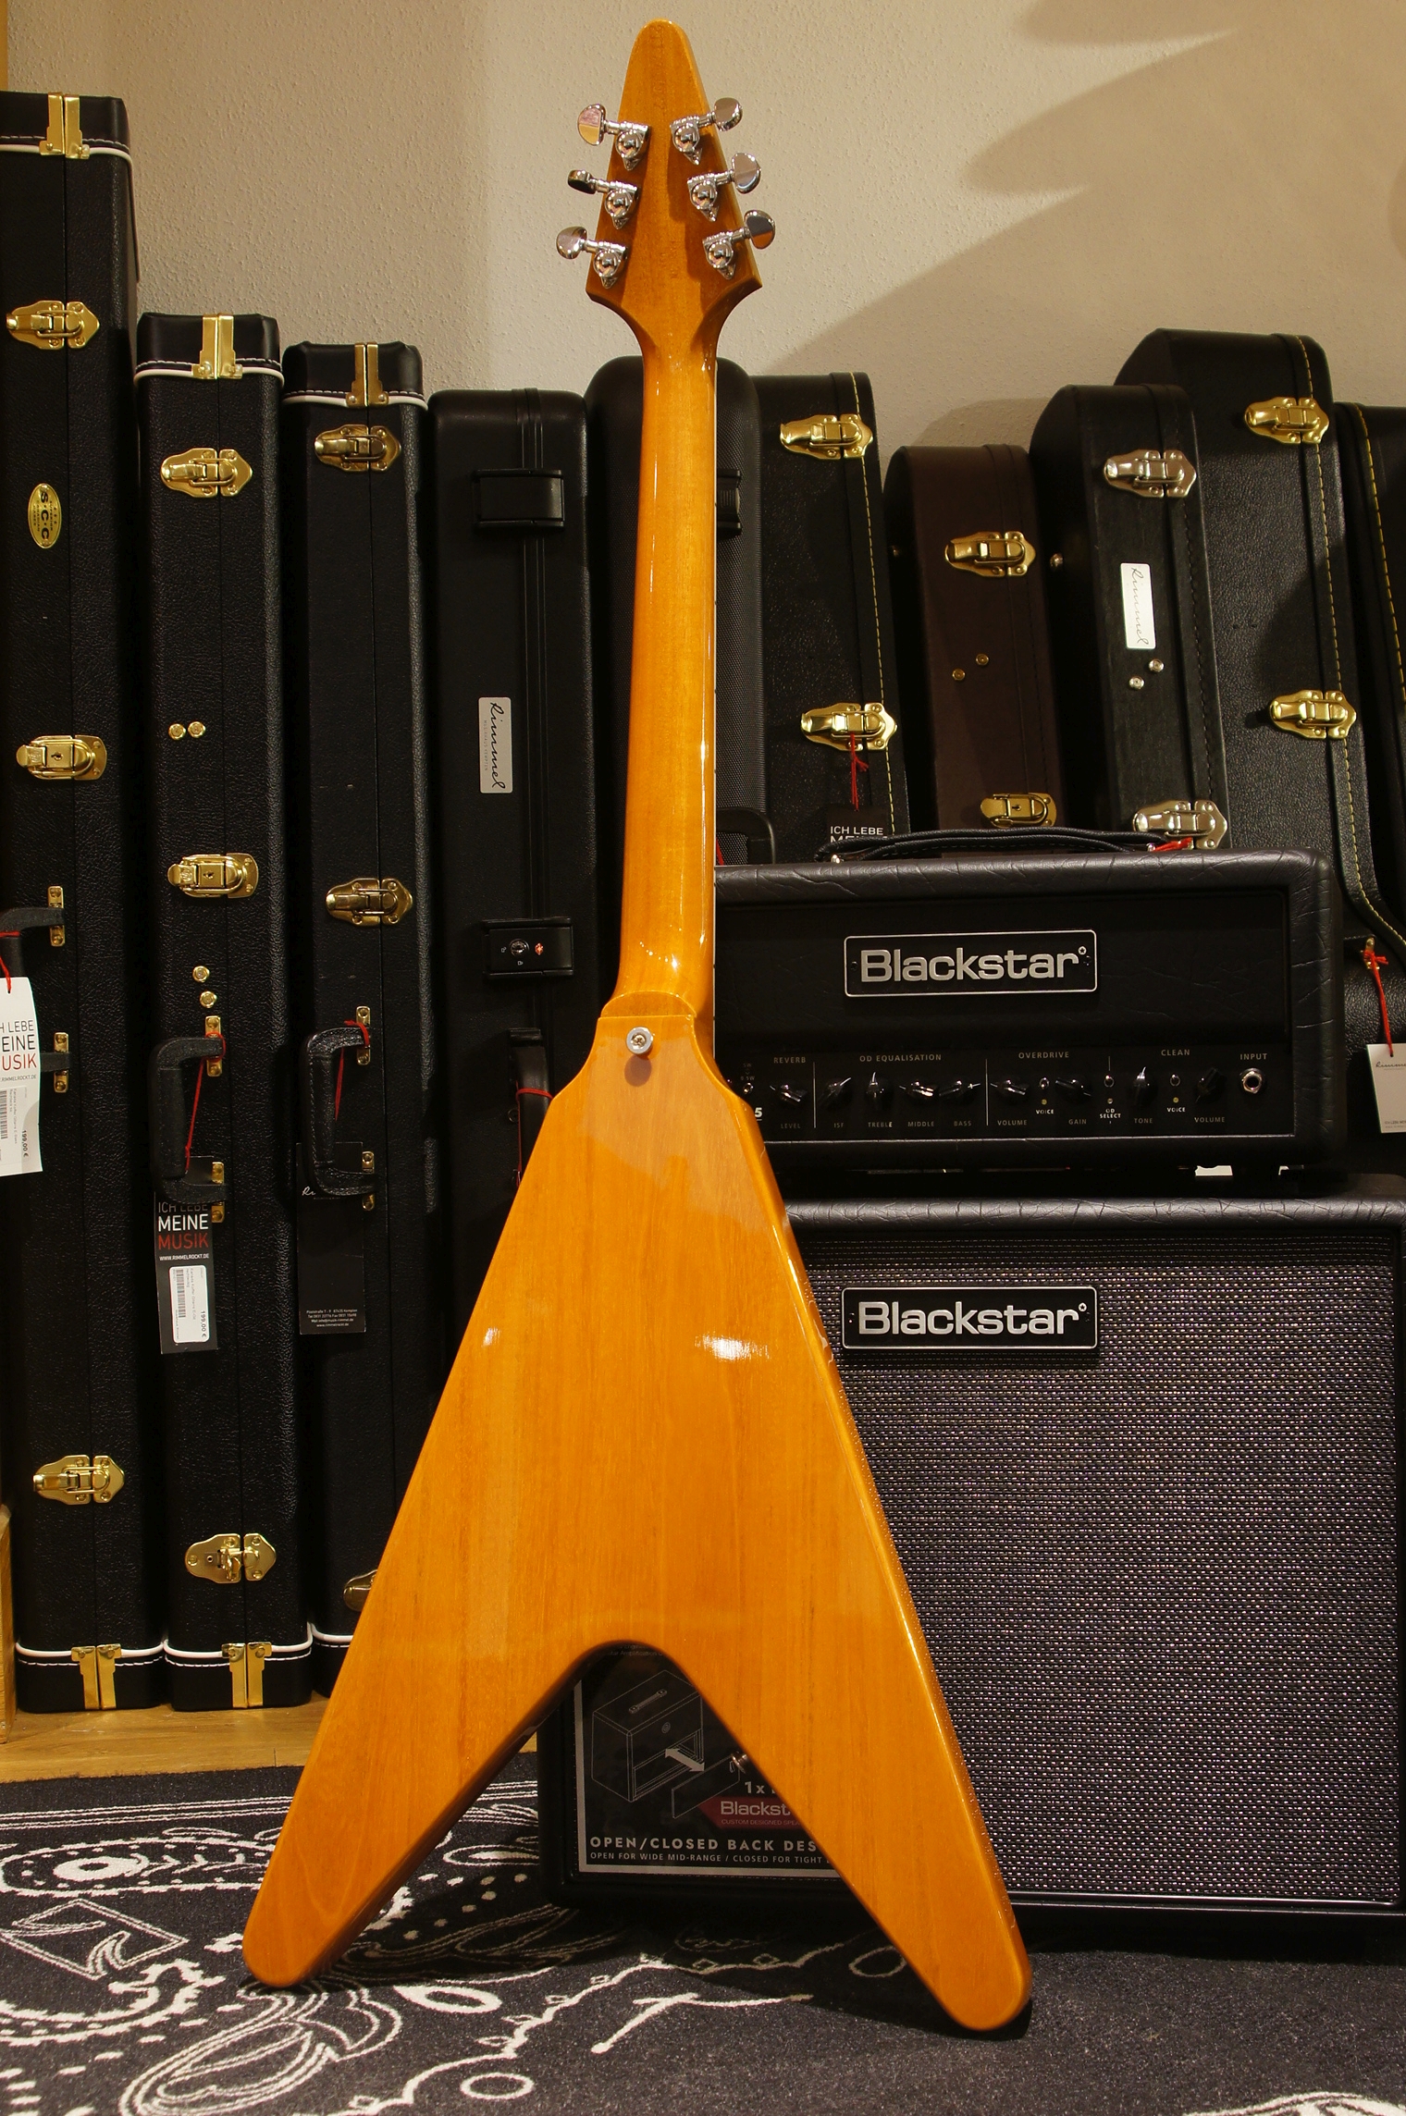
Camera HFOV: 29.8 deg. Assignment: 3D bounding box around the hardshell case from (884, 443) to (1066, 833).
[{"bbox_3d":[0.250,-0.006,2.268,0.108,0.982,0.370,-5,1,-3],"label":"hardshell case"}]

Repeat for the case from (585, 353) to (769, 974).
[{"bbox_3d":[-0.018,-0.030,2.252,0.132,1.039,0.360,-1,1,-3],"label":"case"}]

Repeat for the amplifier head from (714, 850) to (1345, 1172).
[{"bbox_3d":[0.173,-0.022,1.627,0.420,0.193,0.190,-1,1,9],"label":"amplifier head"}]

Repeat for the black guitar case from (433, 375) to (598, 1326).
[{"bbox_3d":[-0.145,-0.014,2.236,0.120,1.012,0.350,-2,1,-3],"label":"black guitar case"}]

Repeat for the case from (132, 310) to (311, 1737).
[{"bbox_3d":[-0.378,-0.038,2.227,0.112,1.077,0.360,-1,1,-3],"label":"case"}]

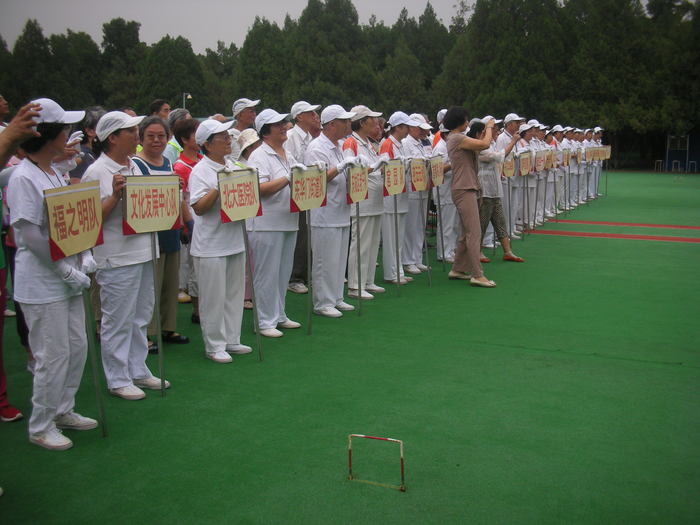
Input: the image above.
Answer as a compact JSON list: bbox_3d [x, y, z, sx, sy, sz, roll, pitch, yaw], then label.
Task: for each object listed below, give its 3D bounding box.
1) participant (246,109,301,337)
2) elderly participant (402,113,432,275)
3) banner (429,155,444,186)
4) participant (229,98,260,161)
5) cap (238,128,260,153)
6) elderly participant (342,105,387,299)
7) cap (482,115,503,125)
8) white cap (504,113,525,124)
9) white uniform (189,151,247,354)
[{"bbox_3d":[-0.565,-0.294,5.235,0.430,1.640,0.520,3,11,27],"label":"participant"},{"bbox_3d":[0.725,-0.732,7.523,0.370,1.668,0.470,5,11,26],"label":"elderly participant"},{"bbox_3d":[0.905,-0.946,7.360,0.025,0.320,0.400,5,11,26],"label":"banner"},{"bbox_3d":[-0.917,-0.581,6.495,0.400,1.800,0.520,4,11,28],"label":"participant"},{"bbox_3d":[-0.823,-1.015,5.914,0.270,0.180,0.260,-12,4,1],"label":"cap"},{"bbox_3d":[0.145,-0.549,6.427,0.380,1.703,0.480,5,11,26],"label":"elderly participant"},{"bbox_3d":[1.826,-1.829,9.072,0.265,0.140,0.180,4,11,28],"label":"cap"},{"bbox_3d":[2.290,-2.005,9.853,0.280,0.150,0.190,4,11,28],"label":"white cap"},{"bbox_3d":[-0.849,-0.053,4.638,0.330,1.270,0.460,5,11,25],"label":"white uniform"}]

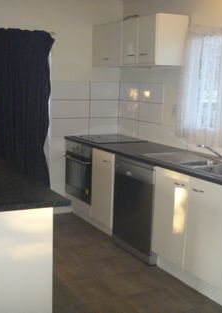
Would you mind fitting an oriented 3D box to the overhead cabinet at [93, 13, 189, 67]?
[{"bbox_3d":[0.246,-1.089,4.466,0.346,0.431,1.181,-3,10,-29],"label":"overhead cabinet"}]

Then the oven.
[{"bbox_3d":[-0.088,0.138,4.818,0.582,0.582,0.610,-3,10,-29],"label":"oven"}]

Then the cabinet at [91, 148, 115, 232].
[{"bbox_3d":[0.190,0.266,4.385,0.608,0.684,0.443,-3,10,-29],"label":"cabinet"}]

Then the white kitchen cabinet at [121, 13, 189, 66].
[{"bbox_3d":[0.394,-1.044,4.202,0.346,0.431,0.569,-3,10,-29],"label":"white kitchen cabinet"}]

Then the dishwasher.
[{"bbox_3d":[0.434,0.405,3.935,0.608,0.806,0.612,-3,10,-29],"label":"dishwasher"}]

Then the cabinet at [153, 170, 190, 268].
[{"bbox_3d":[0.694,0.421,3.486,0.608,0.684,0.418,-3,10,-29],"label":"cabinet"}]

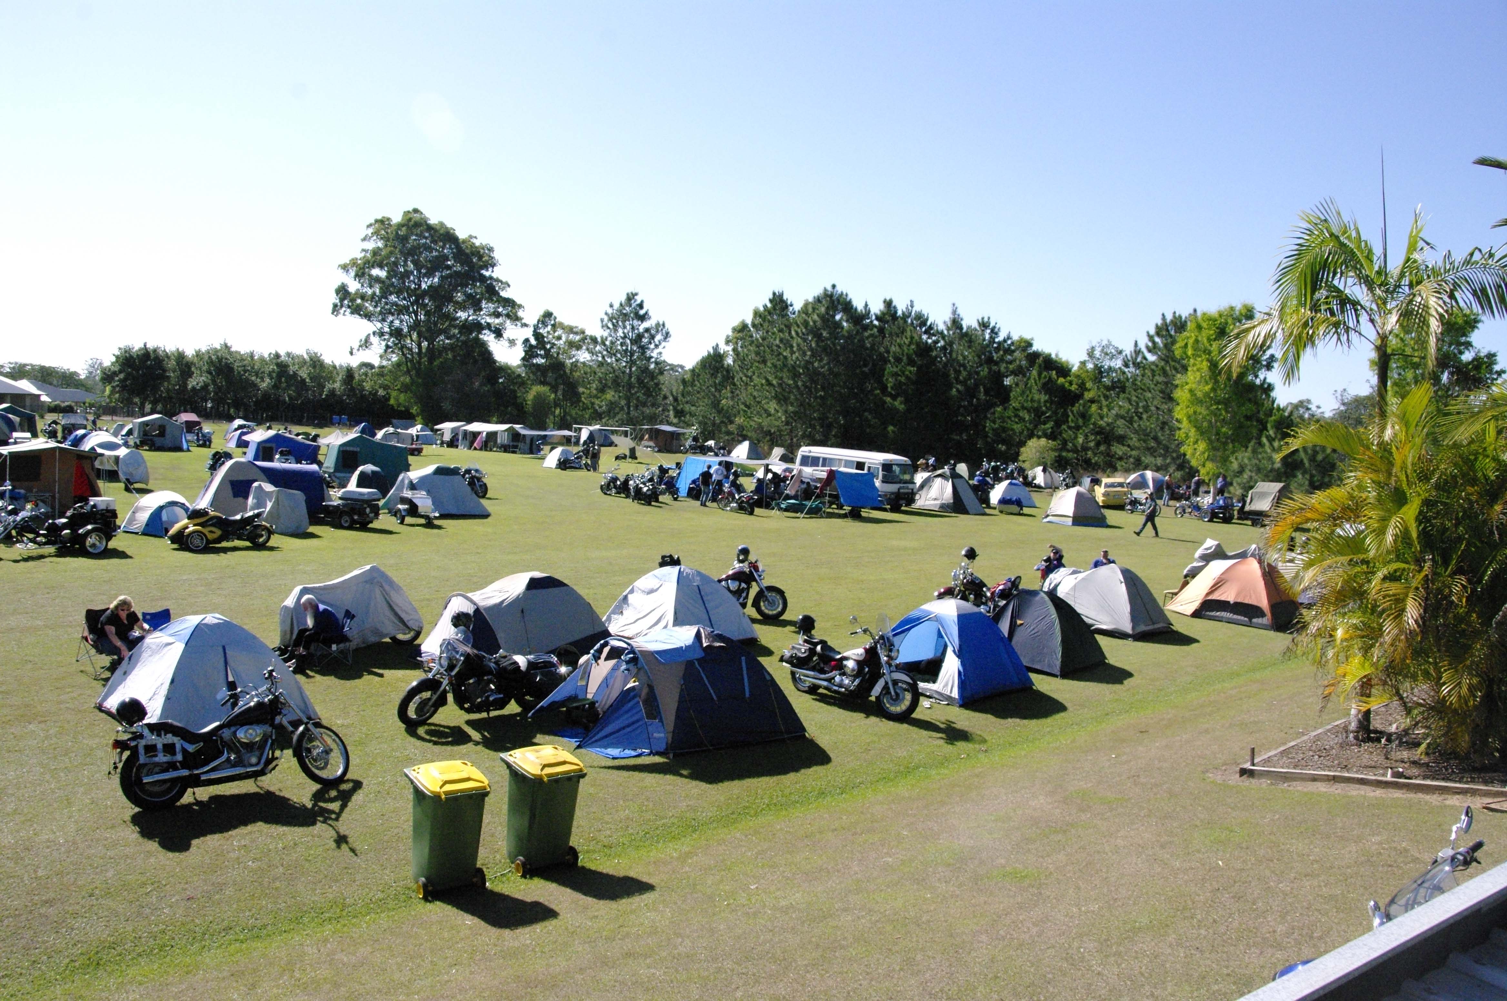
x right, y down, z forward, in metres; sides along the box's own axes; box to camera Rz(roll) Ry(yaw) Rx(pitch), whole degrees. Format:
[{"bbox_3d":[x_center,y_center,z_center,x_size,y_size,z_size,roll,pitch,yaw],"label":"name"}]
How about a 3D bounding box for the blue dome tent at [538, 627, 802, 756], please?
[{"bbox_3d":[-1.190,2.464,15.718,3.100,1.400,2.400,0,6,-33],"label":"blue dome tent"}]

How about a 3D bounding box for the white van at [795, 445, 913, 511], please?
[{"bbox_3d":[4.560,-1.071,51.893,2.030,2.520,6.050,-1,6,-37],"label":"white van"}]

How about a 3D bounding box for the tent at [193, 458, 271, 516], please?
[{"bbox_3d":[-17.096,-0.511,37.484,2.400,1.800,2.400,1,6,-25],"label":"tent"}]

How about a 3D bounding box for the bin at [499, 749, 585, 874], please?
[{"bbox_3d":[-1.974,2.873,10.535,0.580,1.060,0.740,0,5,-31],"label":"bin"}]

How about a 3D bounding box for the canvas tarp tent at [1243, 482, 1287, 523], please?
[{"bbox_3d":[22.930,0.164,50.540,1.350,2.020,2.000,-1,6,-37],"label":"canvas tarp tent"}]

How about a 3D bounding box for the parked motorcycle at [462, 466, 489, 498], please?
[{"bbox_3d":[-11.621,-0.864,46.432,2.400,1.400,0.900,7,6,43],"label":"parked motorcycle"}]

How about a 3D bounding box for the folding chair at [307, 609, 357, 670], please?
[{"bbox_3d":[-6.871,2.196,18.382,0.640,0.880,0.800,1,6,-23],"label":"folding chair"}]

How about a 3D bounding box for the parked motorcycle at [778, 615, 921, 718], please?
[{"bbox_3d":[1.442,2.345,16.540,2.420,1.400,0.900,7,6,42],"label":"parked motorcycle"}]

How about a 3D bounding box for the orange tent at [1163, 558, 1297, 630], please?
[{"bbox_3d":[11.479,2.075,27.017,2.800,1.430,2.000,8,7,44],"label":"orange tent"}]

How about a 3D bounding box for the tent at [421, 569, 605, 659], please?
[{"bbox_3d":[-3.985,1.884,19.500,2.000,1.280,3.150,5,5,22],"label":"tent"}]

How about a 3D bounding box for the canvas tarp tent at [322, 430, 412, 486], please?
[{"bbox_3d":[-16.932,-1.763,49.218,3.150,2.200,2.200,0,6,-30],"label":"canvas tarp tent"}]

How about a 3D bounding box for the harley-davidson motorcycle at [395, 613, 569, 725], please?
[{"bbox_3d":[-3.672,2.293,15.229,2.430,1.330,0.900,-1,5,-32],"label":"harley-davidson motorcycle"}]

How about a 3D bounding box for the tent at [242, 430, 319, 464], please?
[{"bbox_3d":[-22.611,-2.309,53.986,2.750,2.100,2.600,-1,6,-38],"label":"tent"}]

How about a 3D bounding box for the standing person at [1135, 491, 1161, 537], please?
[{"bbox_3d":[15.324,0.505,43.757,0.750,1.740,0.500,3,5,11],"label":"standing person"}]

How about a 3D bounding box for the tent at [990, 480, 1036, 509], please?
[{"bbox_3d":[13.236,-0.408,57.083,2.000,1.350,2.000,2,5,0],"label":"tent"}]

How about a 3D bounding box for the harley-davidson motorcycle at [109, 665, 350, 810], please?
[{"bbox_3d":[-5.495,2.544,12.024,2.430,1.200,0.880,-1,5,-33],"label":"harley-davidson motorcycle"}]

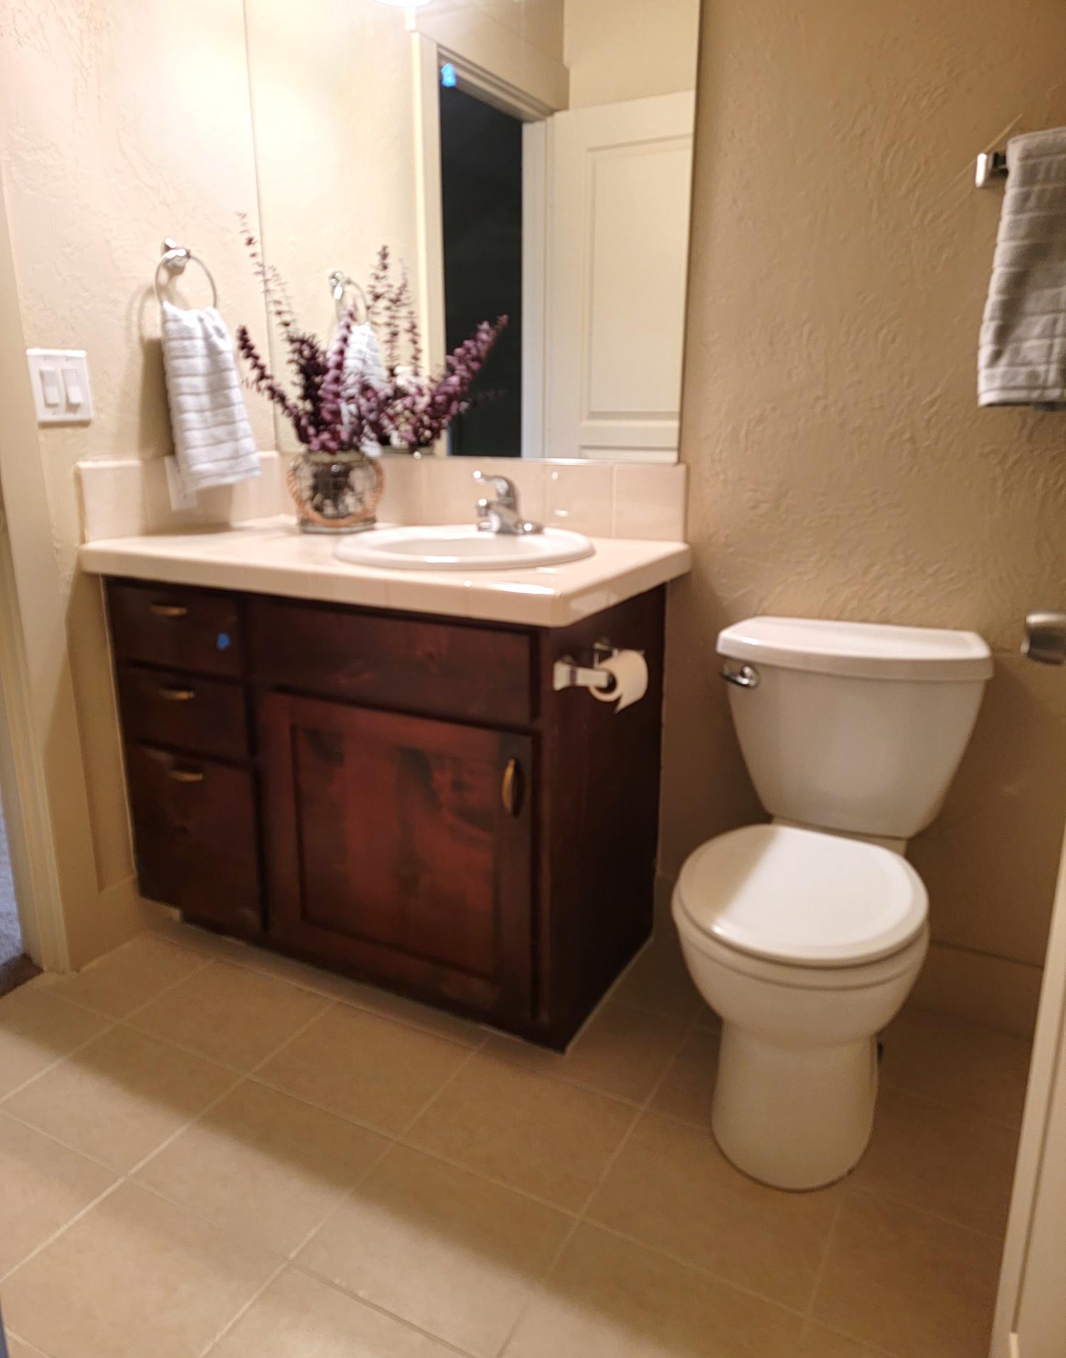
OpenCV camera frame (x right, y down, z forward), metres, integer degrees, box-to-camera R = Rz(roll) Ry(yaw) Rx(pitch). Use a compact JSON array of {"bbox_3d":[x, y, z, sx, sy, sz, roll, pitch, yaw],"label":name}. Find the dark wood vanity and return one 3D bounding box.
[{"bbox_3d":[-0.300,0.178,2.076,1.005,0.825,0.532,9,18,26],"label":"dark wood vanity"}]

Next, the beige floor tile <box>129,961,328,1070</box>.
[{"bbox_3d":[-0.611,0.673,1.976,0.330,0.010,0.255,9,19,27],"label":"beige floor tile"}]

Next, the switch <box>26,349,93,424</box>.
[{"bbox_3d":[-0.874,-0.541,1.828,0.012,0.124,0.119,9,18,26],"label":"switch"}]

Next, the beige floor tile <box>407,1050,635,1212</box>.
[{"bbox_3d":[-0.017,0.764,1.676,0.330,0.010,0.255,9,19,27],"label":"beige floor tile"}]

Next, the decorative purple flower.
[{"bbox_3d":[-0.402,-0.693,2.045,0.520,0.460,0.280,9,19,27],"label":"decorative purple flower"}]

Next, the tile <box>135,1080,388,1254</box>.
[{"bbox_3d":[-0.435,0.784,1.603,0.330,0.010,0.255,9,19,27],"label":"tile"}]

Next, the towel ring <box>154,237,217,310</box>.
[{"bbox_3d":[-0.737,-0.821,2.067,0.065,0.182,0.163,9,19,27],"label":"towel ring"}]

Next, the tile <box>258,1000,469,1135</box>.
[{"bbox_3d":[-0.306,0.699,1.779,0.325,0.010,0.255,9,18,27],"label":"tile"}]

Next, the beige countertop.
[{"bbox_3d":[-0.286,-0.237,1.929,1.045,0.055,0.567,9,18,26],"label":"beige countertop"}]

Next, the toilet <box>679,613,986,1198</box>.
[{"bbox_3d":[0.453,0.355,1.591,0.433,0.762,0.697,7,18,23],"label":"toilet"}]

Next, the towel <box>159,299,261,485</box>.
[{"bbox_3d":[-0.672,-0.591,2.083,0.080,0.370,0.245,9,18,26],"label":"towel"}]

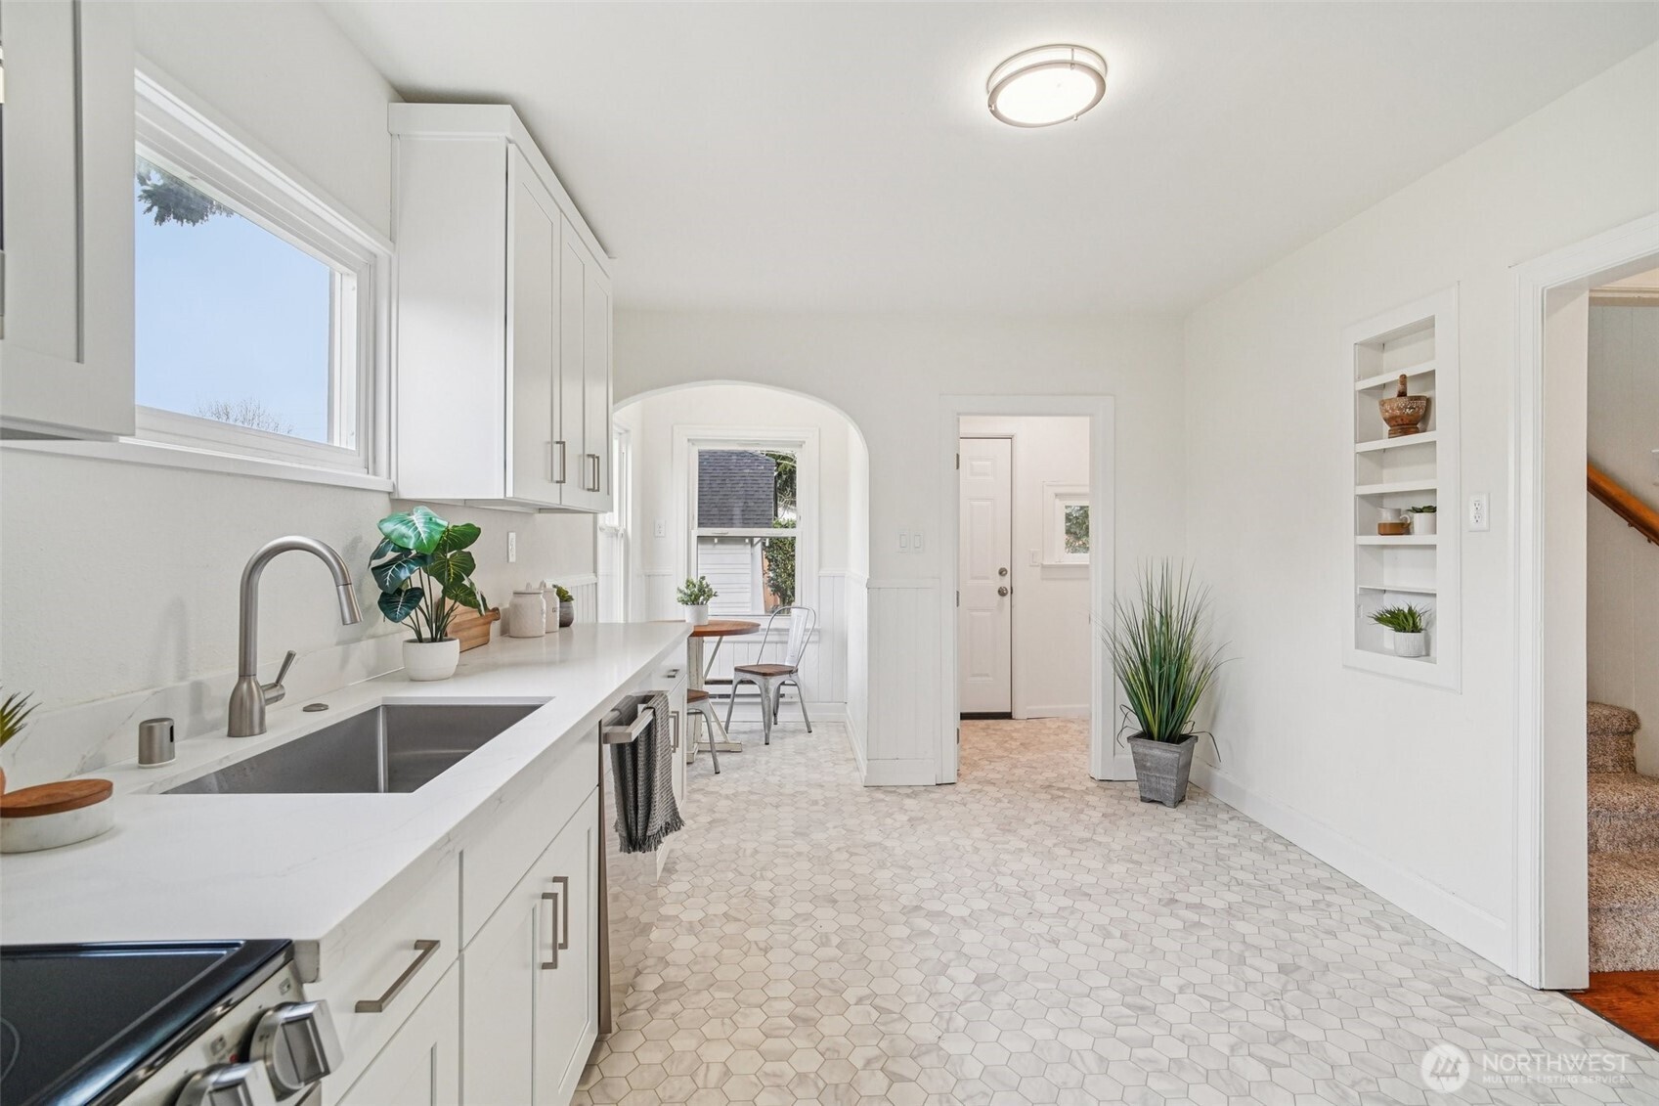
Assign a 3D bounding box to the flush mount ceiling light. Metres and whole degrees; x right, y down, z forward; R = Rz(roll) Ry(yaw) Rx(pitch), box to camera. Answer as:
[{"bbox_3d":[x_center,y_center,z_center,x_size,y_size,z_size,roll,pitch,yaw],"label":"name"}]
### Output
[{"bbox_3d":[0.570,-1.223,1.930,0.308,0.075,0.308,0,1,-3],"label":"flush mount ceiling light"}]

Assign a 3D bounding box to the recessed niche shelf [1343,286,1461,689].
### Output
[{"bbox_3d":[2.082,-0.216,2.639,0.140,1.335,0.515,0,1,-3],"label":"recessed niche shelf"}]

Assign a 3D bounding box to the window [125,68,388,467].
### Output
[{"bbox_3d":[-1.198,-0.505,1.474,0.100,0.640,1.150,0,1,-3],"label":"window"}]

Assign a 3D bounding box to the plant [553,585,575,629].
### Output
[{"bbox_3d":[-1.130,0.227,3.139,0.105,0.183,0.105,0,1,-3],"label":"plant"}]

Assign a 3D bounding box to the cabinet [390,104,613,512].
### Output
[{"bbox_3d":[-1.067,-0.699,2.596,0.335,1.085,1.110,0,1,-3],"label":"cabinet"}]

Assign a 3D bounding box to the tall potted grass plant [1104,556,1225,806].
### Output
[{"bbox_3d":[1.675,0.635,3.769,0.570,1.200,0.500,0,1,-3],"label":"tall potted grass plant"}]

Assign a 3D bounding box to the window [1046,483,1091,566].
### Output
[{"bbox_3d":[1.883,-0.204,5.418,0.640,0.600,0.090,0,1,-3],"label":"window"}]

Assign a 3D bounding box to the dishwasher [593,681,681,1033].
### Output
[{"bbox_3d":[-0.835,0.815,2.100,0.620,0.800,0.600,0,1,-3],"label":"dishwasher"}]

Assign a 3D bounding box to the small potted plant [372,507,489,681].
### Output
[{"bbox_3d":[-1.103,0.113,2.040,0.310,0.480,0.280,0,1,-3],"label":"small potted plant"}]

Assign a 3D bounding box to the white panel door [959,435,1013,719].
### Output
[{"bbox_3d":[0.955,0.169,5.393,0.770,2.000,0.050,0,1,-3],"label":"white panel door"}]

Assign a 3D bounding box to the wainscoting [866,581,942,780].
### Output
[{"bbox_3d":[0.393,0.680,3.899,0.413,1.085,0.040,0,1,-3],"label":"wainscoting"}]

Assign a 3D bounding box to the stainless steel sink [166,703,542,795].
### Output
[{"bbox_3d":[-0.834,0.471,1.406,0.420,0.230,0.680,0,1,-3],"label":"stainless steel sink"}]

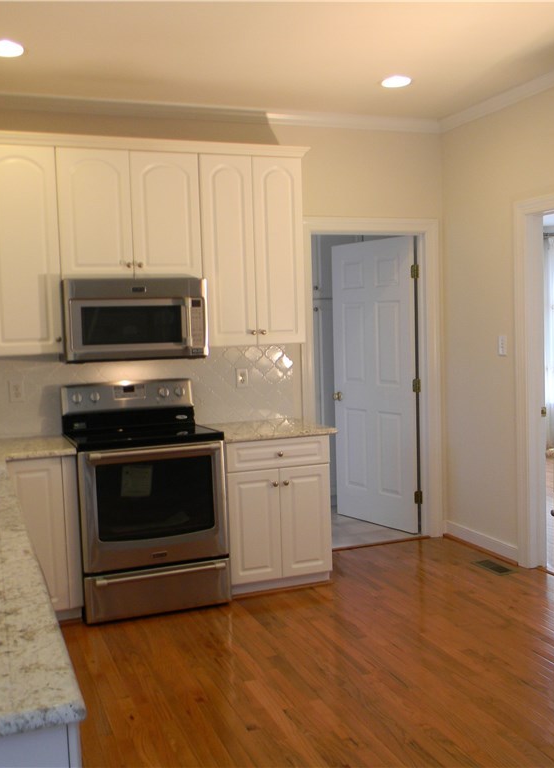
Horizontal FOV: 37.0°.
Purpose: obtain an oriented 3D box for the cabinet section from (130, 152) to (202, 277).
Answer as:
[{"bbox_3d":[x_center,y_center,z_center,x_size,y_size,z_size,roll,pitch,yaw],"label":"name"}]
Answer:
[{"bbox_3d":[-0.650,-0.923,4.625,0.381,0.668,0.320,-3,5,-21],"label":"cabinet section"}]

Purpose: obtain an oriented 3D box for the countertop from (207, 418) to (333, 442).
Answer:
[{"bbox_3d":[-0.092,0.268,4.837,0.673,0.033,0.646,-3,5,-20],"label":"countertop"}]

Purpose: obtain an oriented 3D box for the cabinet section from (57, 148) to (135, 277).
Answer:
[{"bbox_3d":[-1.005,-0.904,4.492,0.380,0.668,0.320,-3,5,-21],"label":"cabinet section"}]

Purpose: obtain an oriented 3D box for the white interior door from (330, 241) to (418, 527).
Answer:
[{"bbox_3d":[0.694,0.005,5.955,0.036,2.030,0.800,-5,6,-37],"label":"white interior door"}]

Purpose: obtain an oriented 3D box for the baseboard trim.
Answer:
[{"bbox_3d":[1.306,1.014,5.319,0.020,0.108,0.785,-3,5,-20],"label":"baseboard trim"}]

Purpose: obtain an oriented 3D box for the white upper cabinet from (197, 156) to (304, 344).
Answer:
[{"bbox_3d":[-0.188,-0.770,4.900,0.613,1.075,0.330,-3,5,-20],"label":"white upper cabinet"}]

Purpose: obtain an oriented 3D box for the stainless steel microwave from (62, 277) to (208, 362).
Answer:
[{"bbox_3d":[-0.815,-0.362,4.655,0.760,0.427,0.400,-3,5,-20],"label":"stainless steel microwave"}]

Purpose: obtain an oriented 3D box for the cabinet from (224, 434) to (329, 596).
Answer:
[{"bbox_3d":[-0.090,0.703,4.819,0.608,0.879,0.610,-3,5,-20],"label":"cabinet"}]

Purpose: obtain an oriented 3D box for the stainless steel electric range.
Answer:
[{"bbox_3d":[-0.718,0.593,4.520,0.755,1.180,0.675,-3,5,-20],"label":"stainless steel electric range"}]

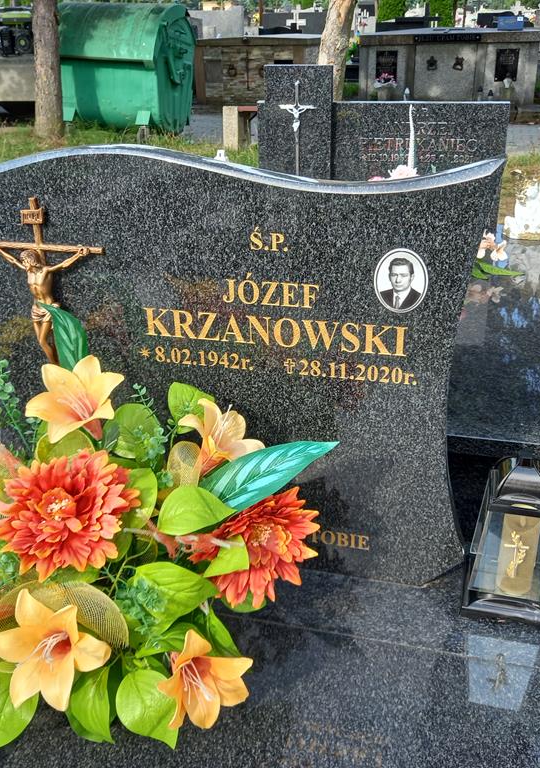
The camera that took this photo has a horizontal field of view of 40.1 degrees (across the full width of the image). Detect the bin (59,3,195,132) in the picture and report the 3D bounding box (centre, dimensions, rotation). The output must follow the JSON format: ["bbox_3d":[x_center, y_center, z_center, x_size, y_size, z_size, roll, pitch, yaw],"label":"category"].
[{"bbox_3d":[-1.665,-3.650,8.670,1.270,1.420,1.080,8,29,18],"label":"bin"}]

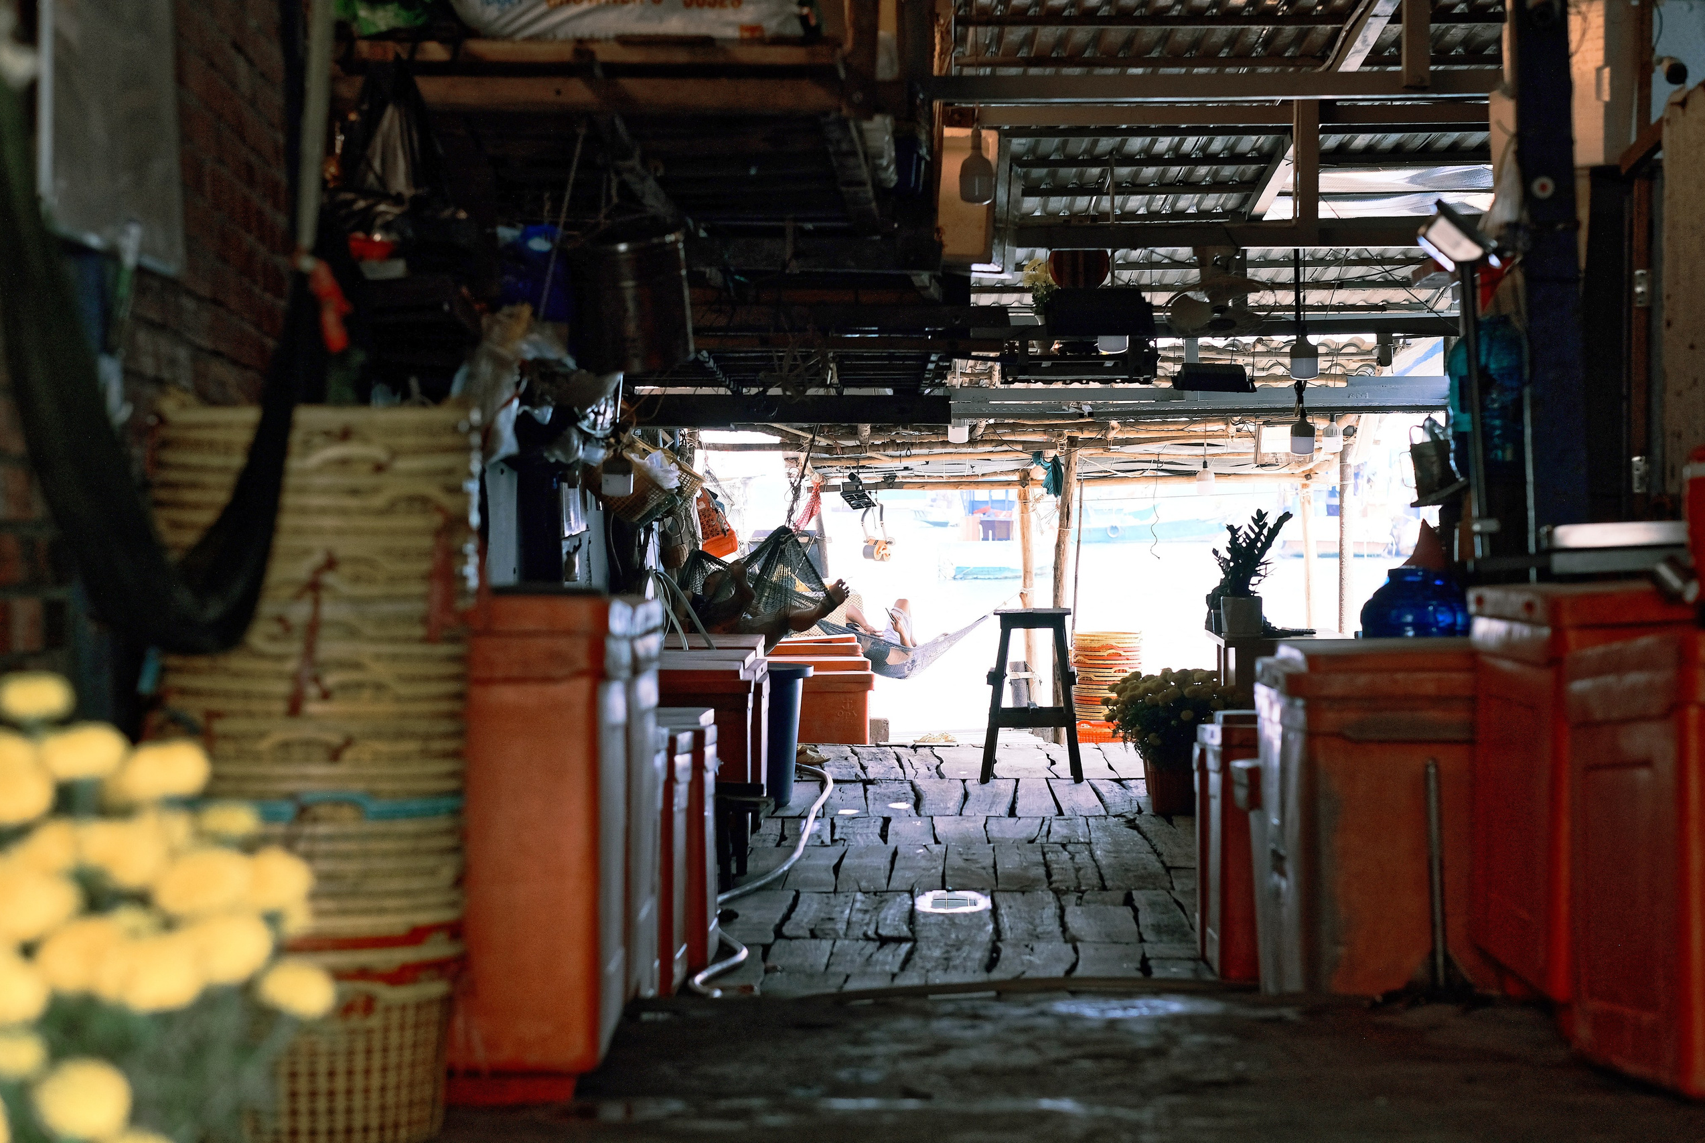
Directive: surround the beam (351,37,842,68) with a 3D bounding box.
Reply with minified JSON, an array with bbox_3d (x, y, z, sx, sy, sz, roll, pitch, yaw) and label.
[{"bbox_3d":[-0.577,-1.168,9.000,1.120,0.060,0.080,0,1,0],"label":"beam"}]

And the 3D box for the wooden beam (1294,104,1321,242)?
[{"bbox_3d":[1.822,-1.603,16.000,0.090,0.580,0.080,0,1,2],"label":"wooden beam"}]

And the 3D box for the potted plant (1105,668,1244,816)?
[{"bbox_3d":[1.224,0.646,15.200,0.530,0.540,0.530,0,1,2],"label":"potted plant"}]

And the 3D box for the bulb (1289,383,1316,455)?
[{"bbox_3d":[1.890,-0.644,16.800,0.105,0.310,0.105,0,1,0],"label":"bulb"}]

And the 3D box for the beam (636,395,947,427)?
[{"bbox_3d":[-0.342,-0.863,21.500,1.800,0.180,0.110,0,1,0],"label":"beam"}]

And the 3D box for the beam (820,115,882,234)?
[{"bbox_3d":[0.013,-1.189,11.950,0.080,0.060,4.102,0,1,1],"label":"beam"}]

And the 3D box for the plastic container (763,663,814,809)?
[{"bbox_3d":[-0.380,0.720,17.850,0.410,0.640,0.410,0,1,0],"label":"plastic container"}]

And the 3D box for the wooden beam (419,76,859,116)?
[{"bbox_3d":[-0.670,-1.223,10.340,1.320,0.105,0.080,0,1,0],"label":"wooden beam"}]

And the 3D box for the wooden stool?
[{"bbox_3d":[0.744,0.515,16.650,0.430,0.720,0.390,0,1,0],"label":"wooden stool"}]

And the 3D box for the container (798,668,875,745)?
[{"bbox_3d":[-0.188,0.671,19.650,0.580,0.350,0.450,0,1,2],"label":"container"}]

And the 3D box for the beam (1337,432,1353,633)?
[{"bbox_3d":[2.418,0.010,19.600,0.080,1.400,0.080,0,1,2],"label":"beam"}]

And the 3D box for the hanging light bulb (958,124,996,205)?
[{"bbox_3d":[0.387,-1.271,12.500,0.115,0.255,0.115,0,1,0],"label":"hanging light bulb"}]

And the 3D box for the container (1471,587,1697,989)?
[{"bbox_3d":[1.950,0.520,9.220,0.850,0.950,1.150,0,1,0],"label":"container"}]

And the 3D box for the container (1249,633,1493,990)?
[{"bbox_3d":[1.390,0.610,10.200,0.670,0.840,0.920,0,1,0],"label":"container"}]

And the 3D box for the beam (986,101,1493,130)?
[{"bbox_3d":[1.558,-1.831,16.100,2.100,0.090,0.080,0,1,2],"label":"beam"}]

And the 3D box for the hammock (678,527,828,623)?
[{"bbox_3d":[-0.470,0.054,19.000,0.800,0.600,1.200,0,1,0],"label":"hammock"}]

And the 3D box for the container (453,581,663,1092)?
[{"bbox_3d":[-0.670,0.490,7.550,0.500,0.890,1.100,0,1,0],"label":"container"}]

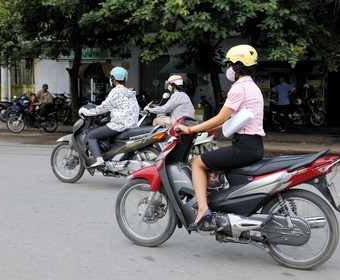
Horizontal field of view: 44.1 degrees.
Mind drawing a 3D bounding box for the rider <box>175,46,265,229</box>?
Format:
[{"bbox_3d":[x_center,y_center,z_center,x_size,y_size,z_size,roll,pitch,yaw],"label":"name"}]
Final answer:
[{"bbox_3d":[0.403,-0.011,3.053,0.600,1.300,0.560,2,7,24],"label":"rider"}]

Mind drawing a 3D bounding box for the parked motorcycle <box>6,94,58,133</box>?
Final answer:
[{"bbox_3d":[-4.282,-0.791,13.060,1.800,1.150,0.680,1,6,14],"label":"parked motorcycle"}]

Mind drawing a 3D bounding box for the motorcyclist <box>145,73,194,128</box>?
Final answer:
[{"bbox_3d":[0.036,-0.322,6.100,0.700,1.220,0.560,2,7,25],"label":"motorcyclist"}]

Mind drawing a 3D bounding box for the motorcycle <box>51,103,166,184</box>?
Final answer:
[{"bbox_3d":[-0.834,0.089,5.420,1.850,1.070,0.700,2,7,28],"label":"motorcycle"}]

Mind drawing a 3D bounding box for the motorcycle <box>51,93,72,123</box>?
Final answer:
[{"bbox_3d":[-4.229,-1.219,15.646,0.700,1.100,1.850,-5,7,-35],"label":"motorcycle"}]

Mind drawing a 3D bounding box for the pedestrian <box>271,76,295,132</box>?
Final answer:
[{"bbox_3d":[3.311,-1.047,12.311,0.660,1.660,0.360,1,7,20],"label":"pedestrian"}]

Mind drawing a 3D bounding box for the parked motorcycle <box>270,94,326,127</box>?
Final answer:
[{"bbox_3d":[4.382,-0.992,14.308,1.900,1.090,0.720,0,6,5],"label":"parked motorcycle"}]

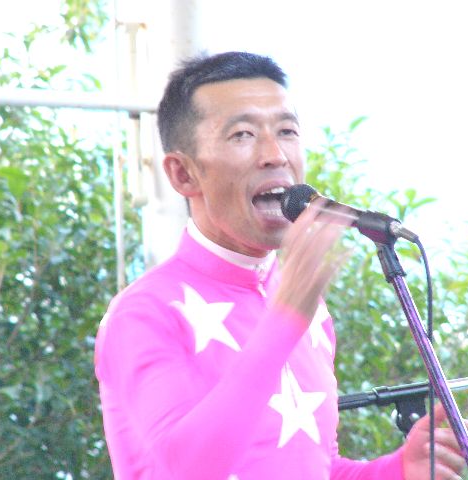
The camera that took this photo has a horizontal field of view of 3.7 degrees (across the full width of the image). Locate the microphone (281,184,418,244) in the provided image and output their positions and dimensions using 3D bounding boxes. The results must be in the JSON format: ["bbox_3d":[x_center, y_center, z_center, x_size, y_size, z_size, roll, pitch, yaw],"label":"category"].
[{"bbox_3d":[0.140,-0.028,8.700,0.197,0.055,0.052,15,4,32],"label":"microphone"}]

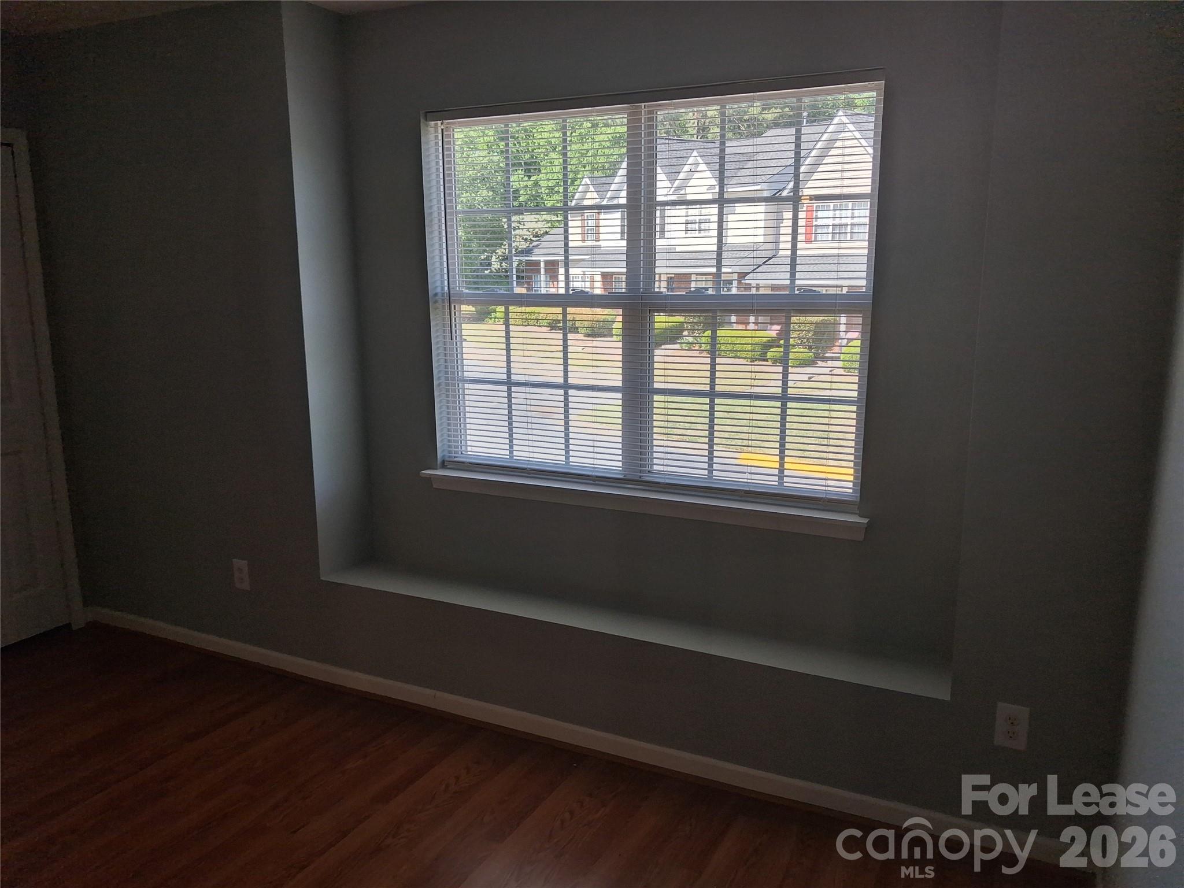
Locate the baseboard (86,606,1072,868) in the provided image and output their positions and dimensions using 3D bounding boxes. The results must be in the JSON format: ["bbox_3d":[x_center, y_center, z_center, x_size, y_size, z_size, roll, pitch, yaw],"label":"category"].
[{"bbox_3d":[-0.455,0.906,3.200,3.886,0.068,0.014,5,13,26],"label":"baseboard"}]

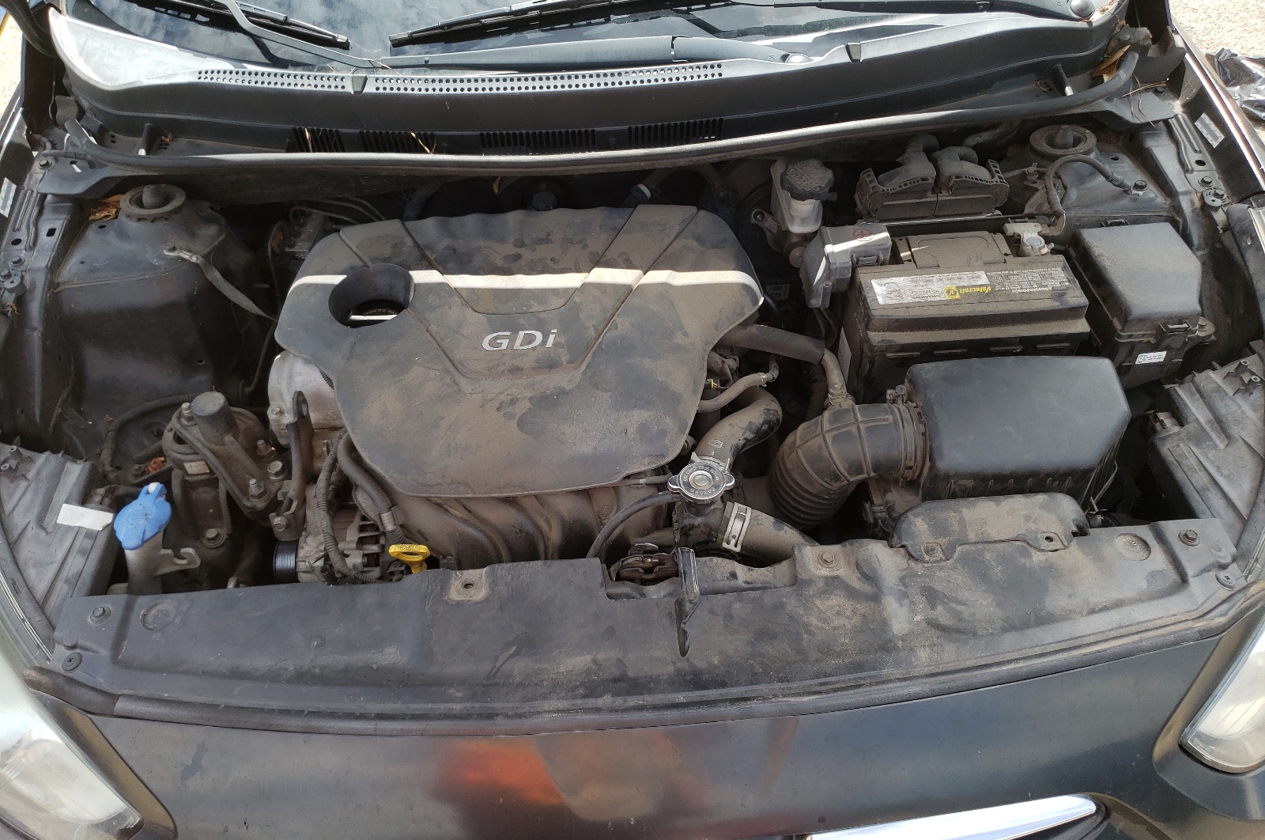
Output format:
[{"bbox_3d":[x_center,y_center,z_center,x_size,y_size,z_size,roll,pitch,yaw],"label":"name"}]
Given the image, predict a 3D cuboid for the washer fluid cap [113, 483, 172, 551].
[{"bbox_3d":[-0.498,0.102,0.970,0.052,0.032,0.060,6,47,9],"label":"washer fluid cap"}]

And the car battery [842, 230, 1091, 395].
[{"bbox_3d":[0.379,-0.107,1.149,0.242,0.190,0.175,-5,46,-2],"label":"car battery"}]

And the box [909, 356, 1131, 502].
[{"bbox_3d":[0.397,0.045,1.000,0.215,0.140,0.165,-4,46,-1],"label":"box"}]

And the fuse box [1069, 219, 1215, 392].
[{"bbox_3d":[0.599,-0.128,1.132,0.125,0.120,0.195,-1,46,2],"label":"fuse box"}]

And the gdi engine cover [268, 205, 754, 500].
[{"bbox_3d":[-0.126,-0.075,1.051,0.515,0.085,0.375,-4,53,-1],"label":"gdi engine cover"}]

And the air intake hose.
[{"bbox_3d":[0.214,0.055,1.012,0.160,0.125,0.110,-4,46,-1],"label":"air intake hose"}]

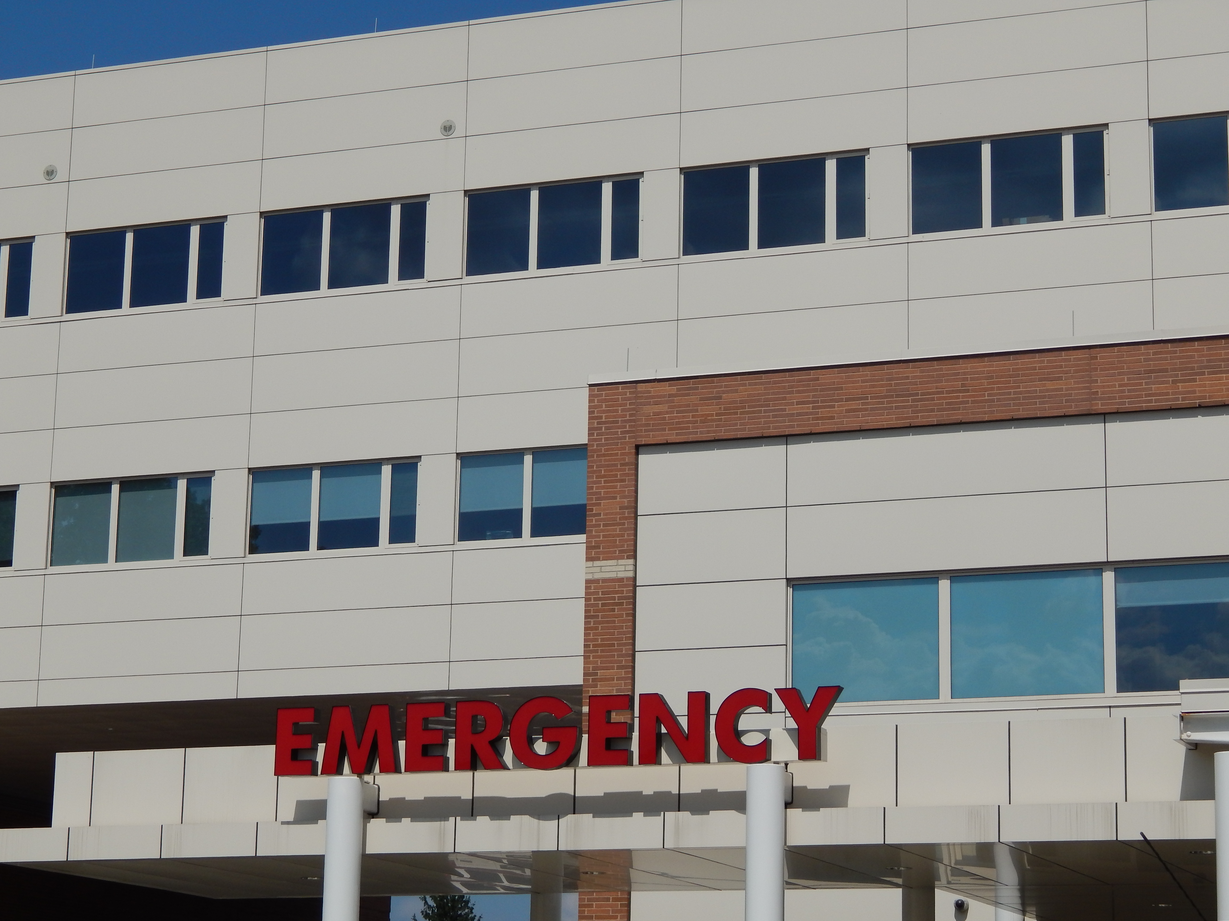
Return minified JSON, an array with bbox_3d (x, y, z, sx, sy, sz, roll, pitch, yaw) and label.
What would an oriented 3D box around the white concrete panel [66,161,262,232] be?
[{"bbox_3d":[-7.784,-4.556,52.871,3.800,0.930,0.100,-4,-14,21],"label":"white concrete panel"}]

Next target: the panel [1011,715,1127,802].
[{"bbox_3d":[3.873,2.571,26.019,0.999,0.711,0.100,-4,-14,21],"label":"panel"}]

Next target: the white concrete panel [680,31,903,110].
[{"bbox_3d":[2.884,-6.226,48.981,3.790,0.975,0.120,-4,-14,21],"label":"white concrete panel"}]

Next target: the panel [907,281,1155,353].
[{"bbox_3d":[6.349,-2.114,46.634,3.800,0.975,0.100,-4,-14,21],"label":"panel"}]

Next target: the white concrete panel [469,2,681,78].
[{"bbox_3d":[-0.655,-6.915,50.318,3.775,0.981,0.100,-4,-14,21],"label":"white concrete panel"}]

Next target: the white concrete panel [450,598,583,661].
[{"bbox_3d":[-0.845,2.678,48.729,3.838,0.937,0.100,-4,-14,21],"label":"white concrete panel"}]

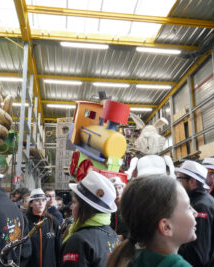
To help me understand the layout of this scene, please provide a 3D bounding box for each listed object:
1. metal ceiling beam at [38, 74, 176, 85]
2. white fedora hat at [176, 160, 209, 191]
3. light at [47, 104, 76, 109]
[{"bbox_3d":[0.119,-2.242,11.747,5.890,0.150,0.080,1,-13,-9],"label":"metal ceiling beam"},{"bbox_3d":[0.675,0.311,2.150,0.280,0.120,0.240,26,-2,24],"label":"white fedora hat"},{"bbox_3d":[-2.172,-1.334,13.795,1.530,0.100,0.130,1,-13,-9],"label":"light"}]

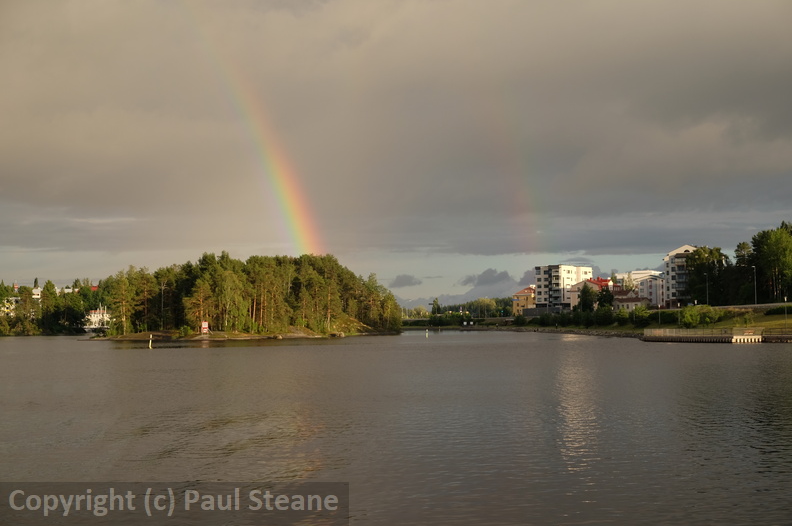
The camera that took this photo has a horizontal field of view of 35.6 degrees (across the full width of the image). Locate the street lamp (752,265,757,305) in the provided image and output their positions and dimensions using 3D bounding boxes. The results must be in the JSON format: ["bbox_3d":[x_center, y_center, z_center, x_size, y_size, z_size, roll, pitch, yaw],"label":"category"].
[{"bbox_3d":[82.066,5.151,282.000,1.000,9.100,0.350,0,-3,-6],"label":"street lamp"}]

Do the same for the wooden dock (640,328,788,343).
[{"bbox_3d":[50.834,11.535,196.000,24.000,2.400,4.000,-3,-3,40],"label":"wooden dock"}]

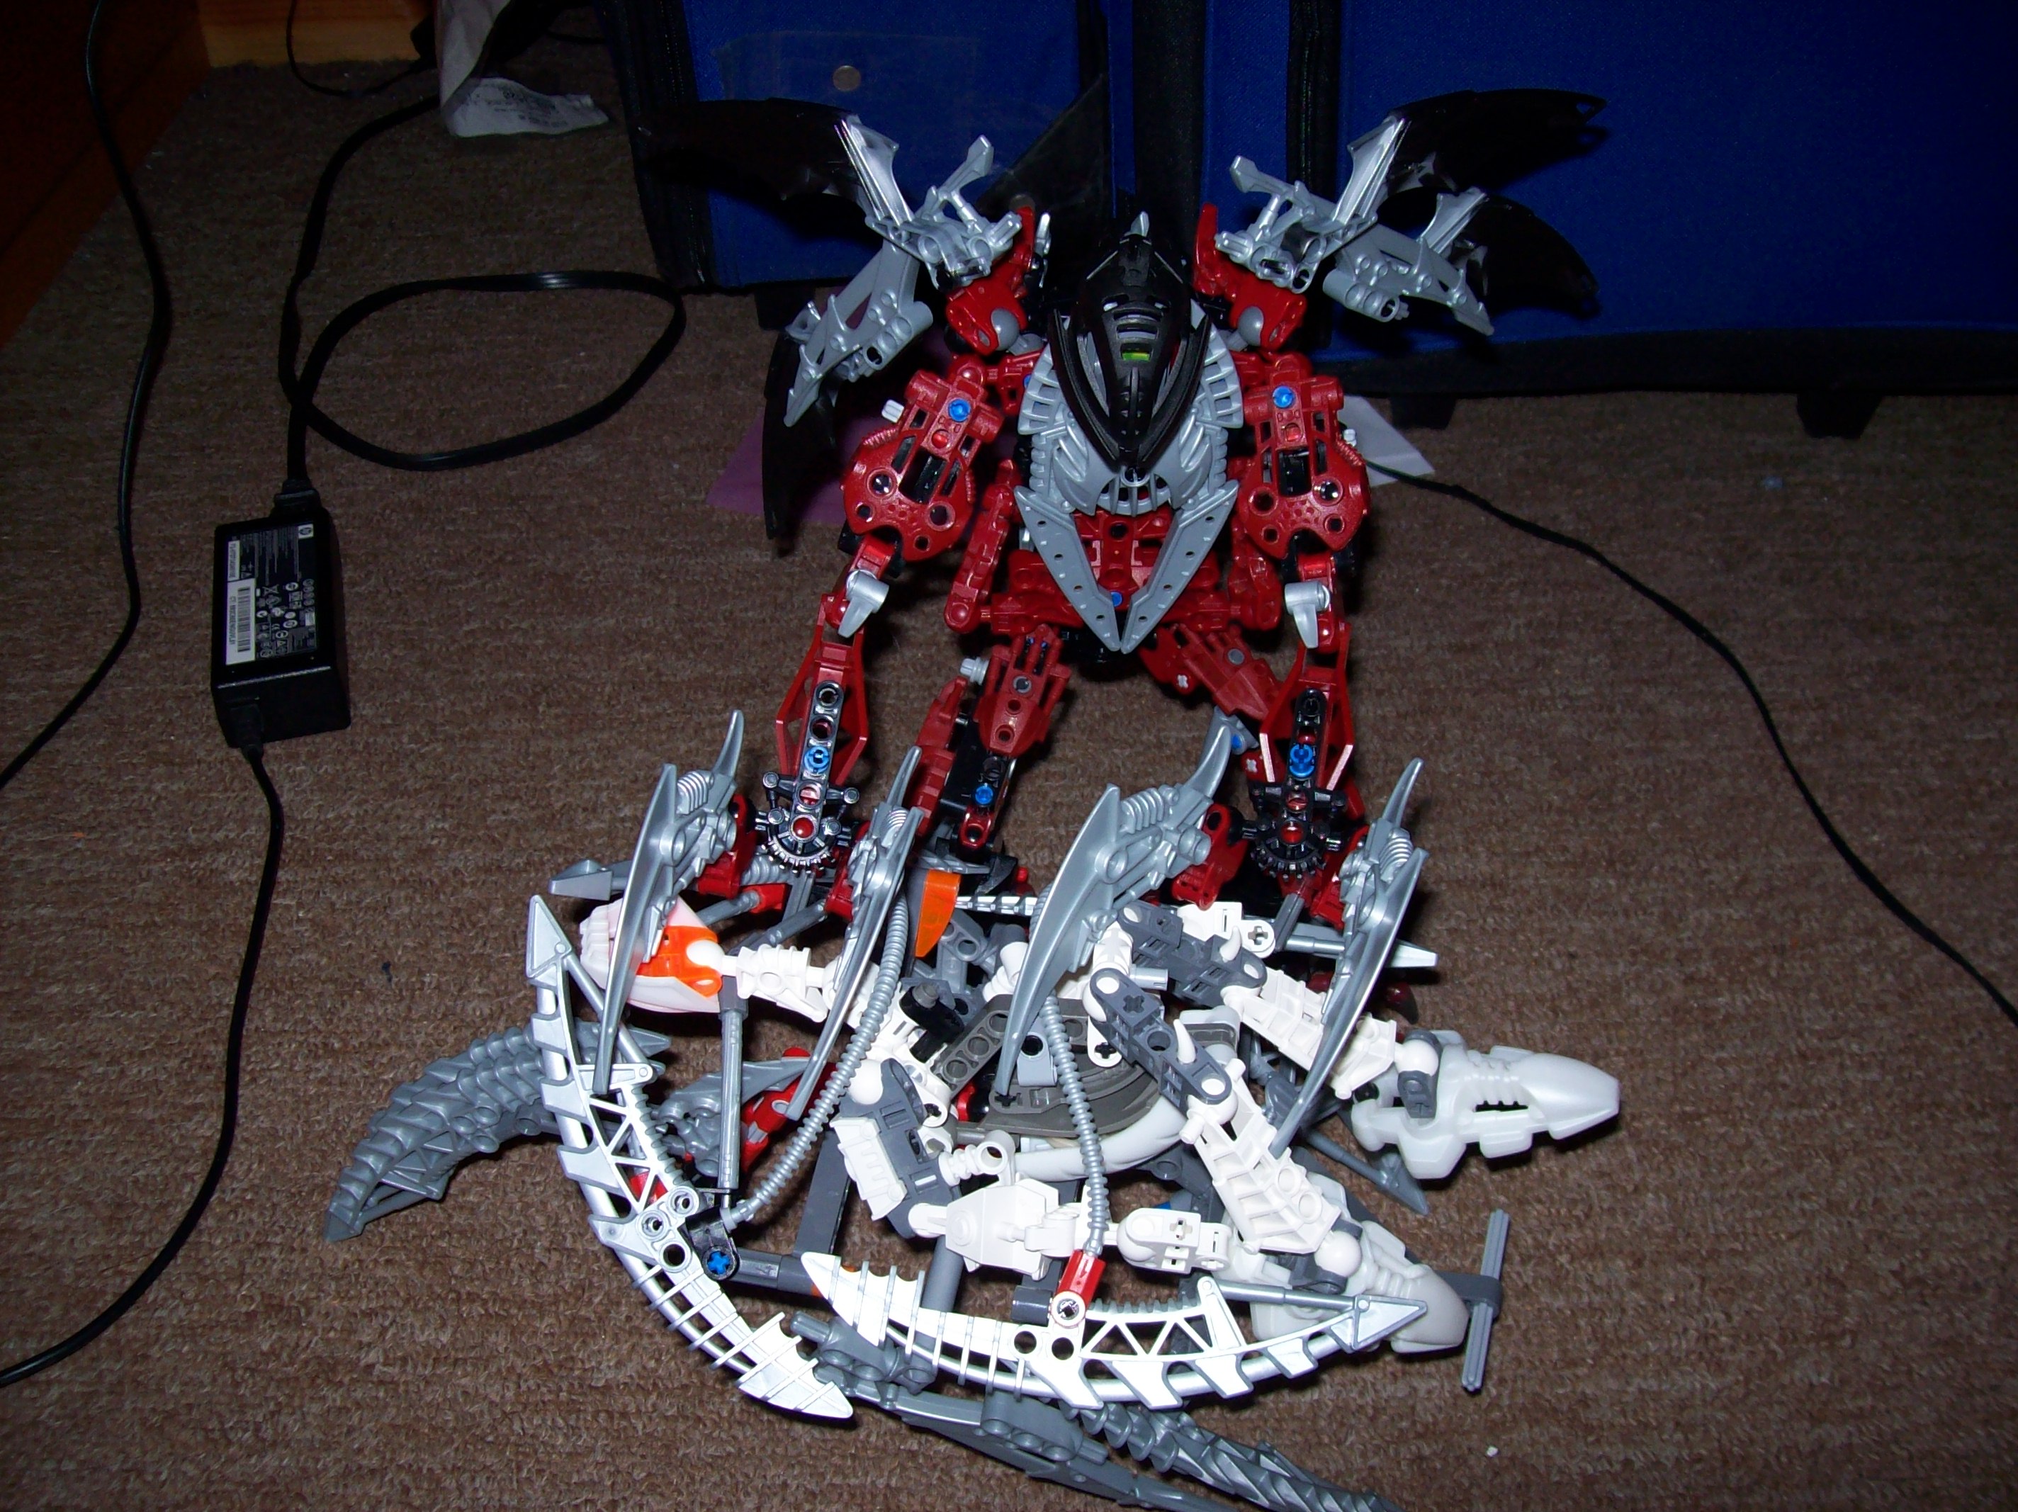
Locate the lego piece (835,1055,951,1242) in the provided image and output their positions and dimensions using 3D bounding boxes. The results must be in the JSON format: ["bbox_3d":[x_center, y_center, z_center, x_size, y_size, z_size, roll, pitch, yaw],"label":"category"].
[{"bbox_3d":[-0.026,0.089,0.468,0.015,0.011,0.042,-39,57,15],"label":"lego piece"}]

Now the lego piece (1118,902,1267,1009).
[{"bbox_3d":[0.045,0.050,0.522,0.043,0.013,0.009,24,49,25],"label":"lego piece"}]

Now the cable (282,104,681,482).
[{"bbox_3d":[-0.249,-0.236,0.970,0.185,0.020,0.335,-10,44,-10],"label":"cable"}]

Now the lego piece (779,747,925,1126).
[{"bbox_3d":[-0.036,0.041,0.488,0.010,0.029,0.091,20,81,-12],"label":"lego piece"}]

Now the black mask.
[{"bbox_3d":[0.029,-0.096,0.503,0.038,0.052,0.034,1,29,3],"label":"black mask"}]

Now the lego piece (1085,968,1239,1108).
[{"bbox_3d":[0.034,0.066,0.473,0.009,0.013,0.043,-27,49,-25],"label":"lego piece"}]

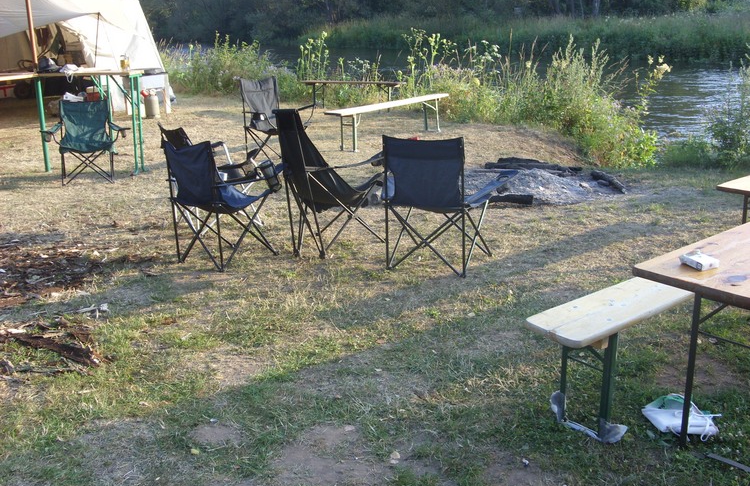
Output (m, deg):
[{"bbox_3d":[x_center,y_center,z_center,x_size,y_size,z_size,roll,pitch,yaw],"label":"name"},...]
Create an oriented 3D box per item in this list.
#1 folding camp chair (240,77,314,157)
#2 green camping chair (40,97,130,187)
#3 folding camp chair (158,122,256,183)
[{"bbox_3d":[-1.057,-1.363,9.269,0.680,0.960,0.820,10,18,34],"label":"folding camp chair"},{"bbox_3d":[-2.902,-1.035,8.322,0.820,0.810,0.570,-4,15,-15],"label":"green camping chair"},{"bbox_3d":[-1.261,-0.535,6.390,0.670,0.830,0.580,-11,18,-35],"label":"folding camp chair"}]

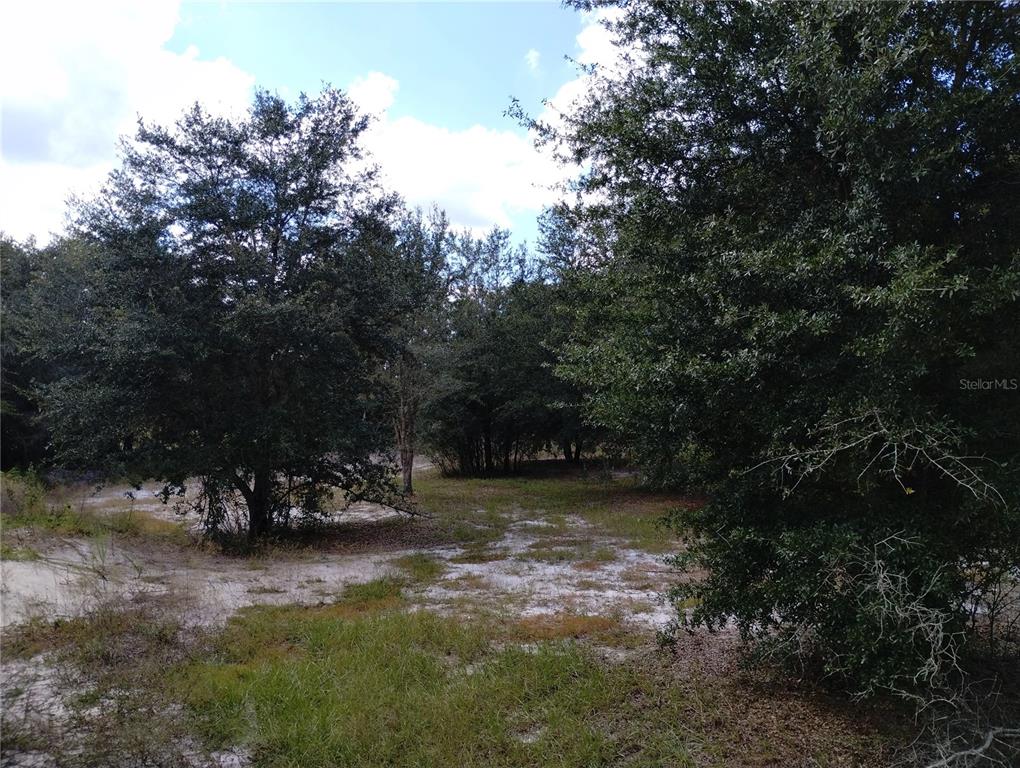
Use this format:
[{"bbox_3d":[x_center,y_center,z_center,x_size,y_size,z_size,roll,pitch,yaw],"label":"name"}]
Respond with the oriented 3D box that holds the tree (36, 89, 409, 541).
[{"bbox_3d":[-4.070,-0.980,11.700,5.200,6.300,4.900,0,-2,0],"label":"tree"}]

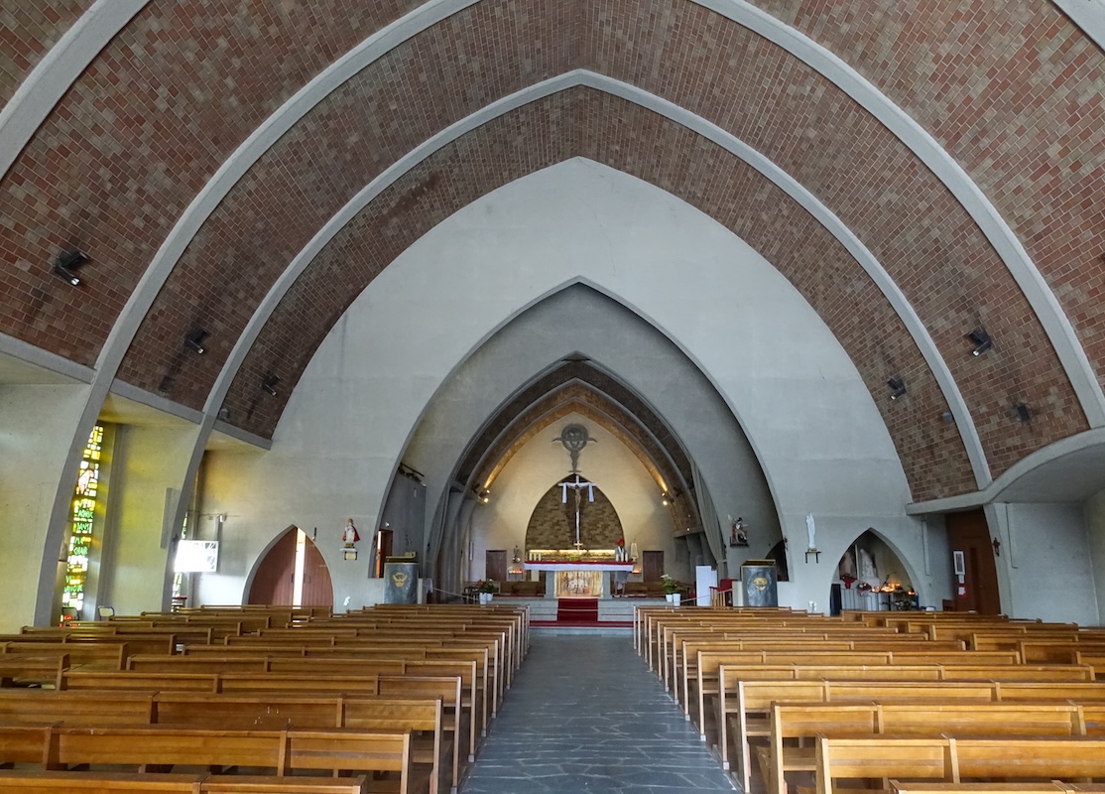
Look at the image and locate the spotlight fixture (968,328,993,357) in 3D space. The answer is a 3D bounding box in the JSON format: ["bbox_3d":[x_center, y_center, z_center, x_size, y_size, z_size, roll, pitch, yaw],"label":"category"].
[{"bbox_3d":[7.923,-1.019,14.687,0.360,0.460,0.220,0,-12,1],"label":"spotlight fixture"}]

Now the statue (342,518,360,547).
[{"bbox_3d":[-4.986,3.386,19.697,0.430,0.720,0.280,0,-12,1],"label":"statue"}]

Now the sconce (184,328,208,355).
[{"bbox_3d":[-6.856,-1.058,15.254,0.360,0.460,0.220,0,-12,1],"label":"sconce"}]

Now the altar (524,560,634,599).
[{"bbox_3d":[0.749,5.220,22.548,3.090,1.000,1.000,0,-12,1],"label":"altar"}]

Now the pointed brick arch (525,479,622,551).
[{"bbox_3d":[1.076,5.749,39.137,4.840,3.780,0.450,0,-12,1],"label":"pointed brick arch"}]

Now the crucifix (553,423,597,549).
[{"bbox_3d":[1.095,4.354,38.918,2.120,6.120,0.500,0,-12,1],"label":"crucifix"}]

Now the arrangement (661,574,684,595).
[{"bbox_3d":[3.231,5.055,21.450,0.620,0.540,0.500,0,-12,1],"label":"arrangement"}]

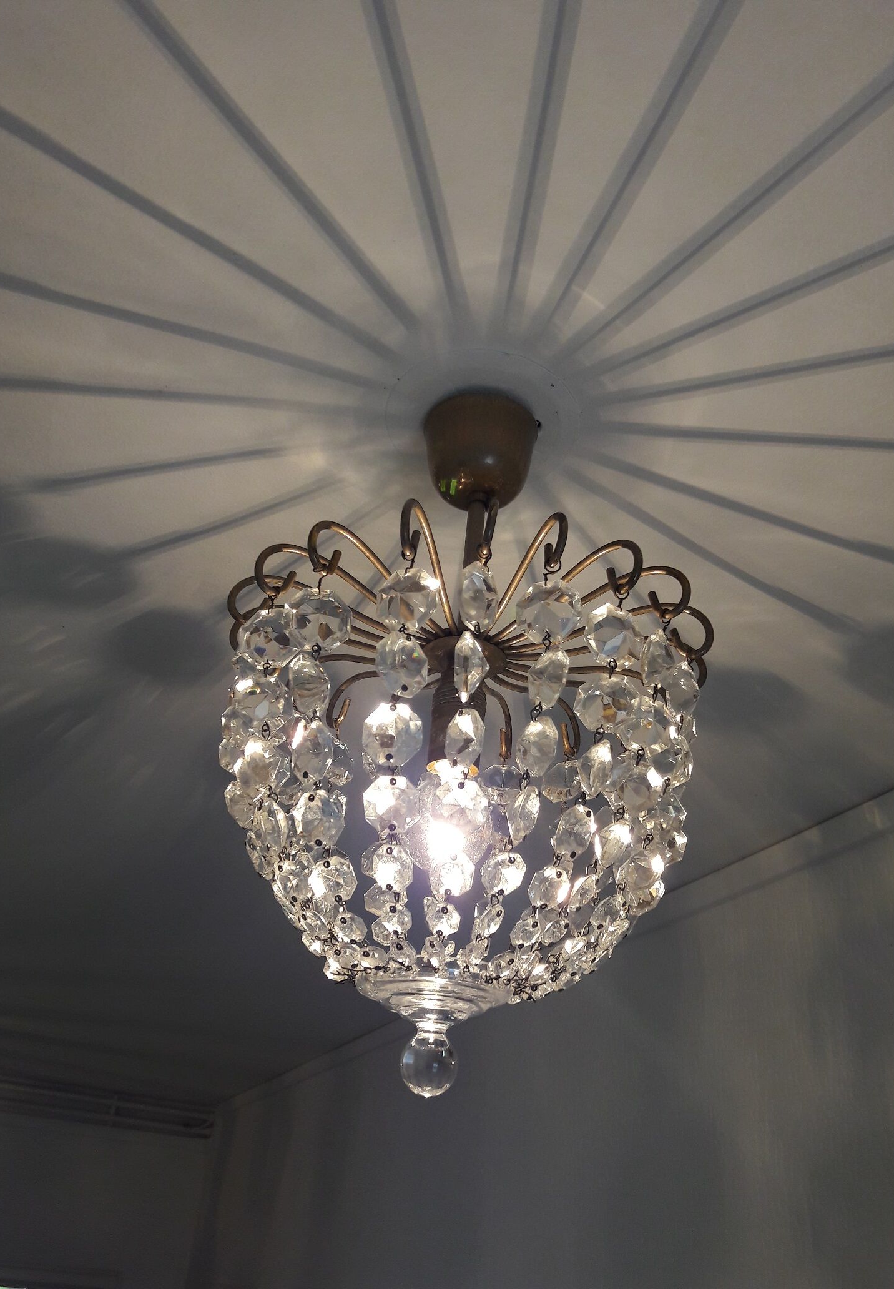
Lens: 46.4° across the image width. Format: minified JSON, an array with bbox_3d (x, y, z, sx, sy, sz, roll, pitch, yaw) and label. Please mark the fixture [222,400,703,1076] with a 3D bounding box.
[{"bbox_3d":[0.008,0.037,0.603,0.284,0.419,0.284,-1,-31,11],"label":"fixture"}]

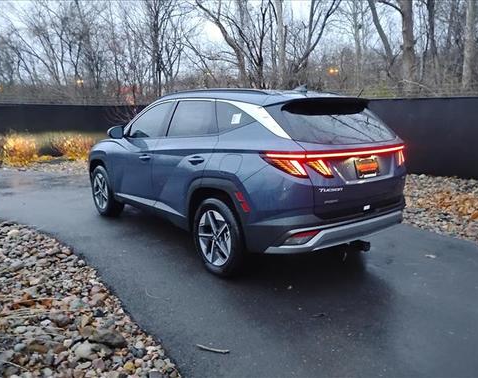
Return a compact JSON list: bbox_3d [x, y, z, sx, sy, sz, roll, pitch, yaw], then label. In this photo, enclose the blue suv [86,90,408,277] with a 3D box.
[{"bbox_3d":[-0.367,-0.364,5.143,1.930,1.680,4.640,-11,15,-38],"label":"blue suv"}]

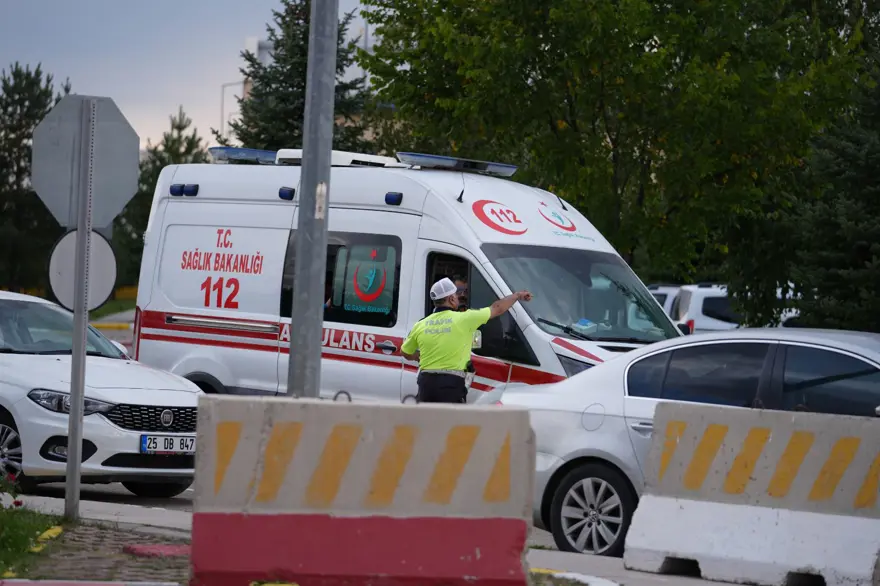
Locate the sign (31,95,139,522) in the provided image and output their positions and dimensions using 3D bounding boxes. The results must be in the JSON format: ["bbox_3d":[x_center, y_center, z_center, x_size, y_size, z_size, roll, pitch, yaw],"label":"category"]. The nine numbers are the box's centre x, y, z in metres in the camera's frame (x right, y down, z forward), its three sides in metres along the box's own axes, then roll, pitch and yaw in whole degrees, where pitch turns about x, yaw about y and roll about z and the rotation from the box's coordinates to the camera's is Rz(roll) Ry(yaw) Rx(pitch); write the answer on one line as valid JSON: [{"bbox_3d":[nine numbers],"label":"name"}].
[{"bbox_3d":[-2.083,0.093,17.700,0.770,2.470,0.100,2,0,-41],"label":"sign"}]

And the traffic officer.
[{"bbox_3d":[0.201,0.764,23.200,0.860,1.760,0.500,3,0,27],"label":"traffic officer"}]

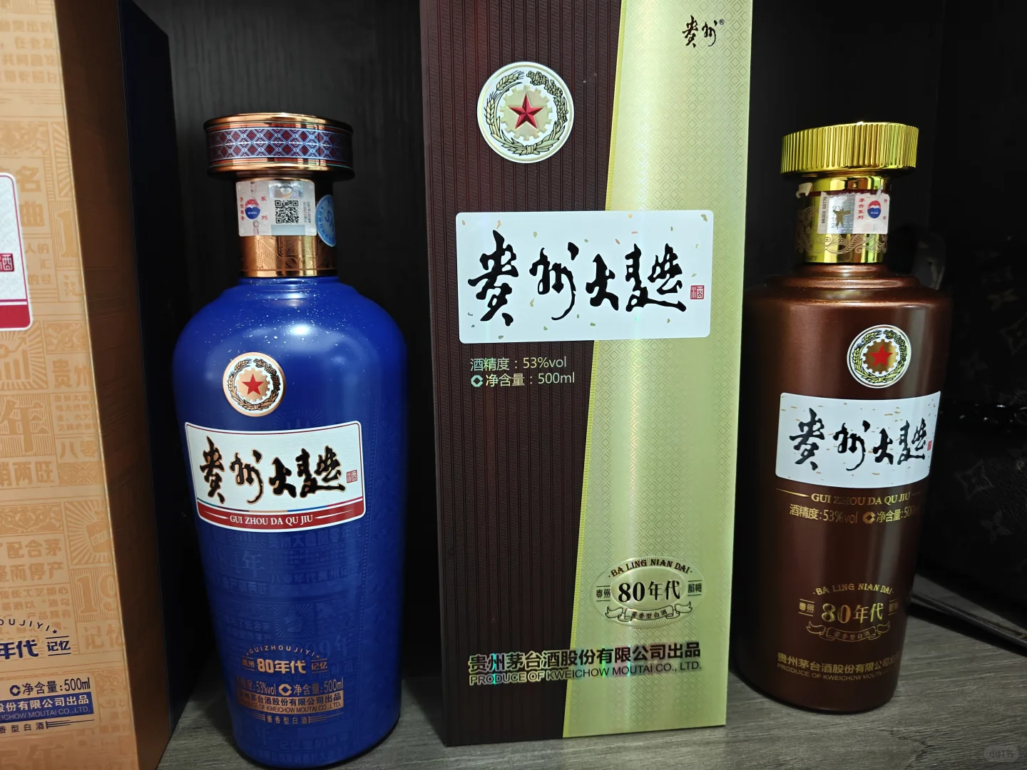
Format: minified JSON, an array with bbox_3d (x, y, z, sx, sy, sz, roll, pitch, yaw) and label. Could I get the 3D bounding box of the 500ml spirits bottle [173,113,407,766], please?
[{"bbox_3d":[-0.083,0.022,0.279,0.085,0.236,0.085,0,10,3],"label":"500ml spirits bottle"}]

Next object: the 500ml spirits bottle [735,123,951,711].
[{"bbox_3d":[0.135,0.015,0.304,0.081,0.235,0.081,0,10,3],"label":"500ml spirits bottle"}]

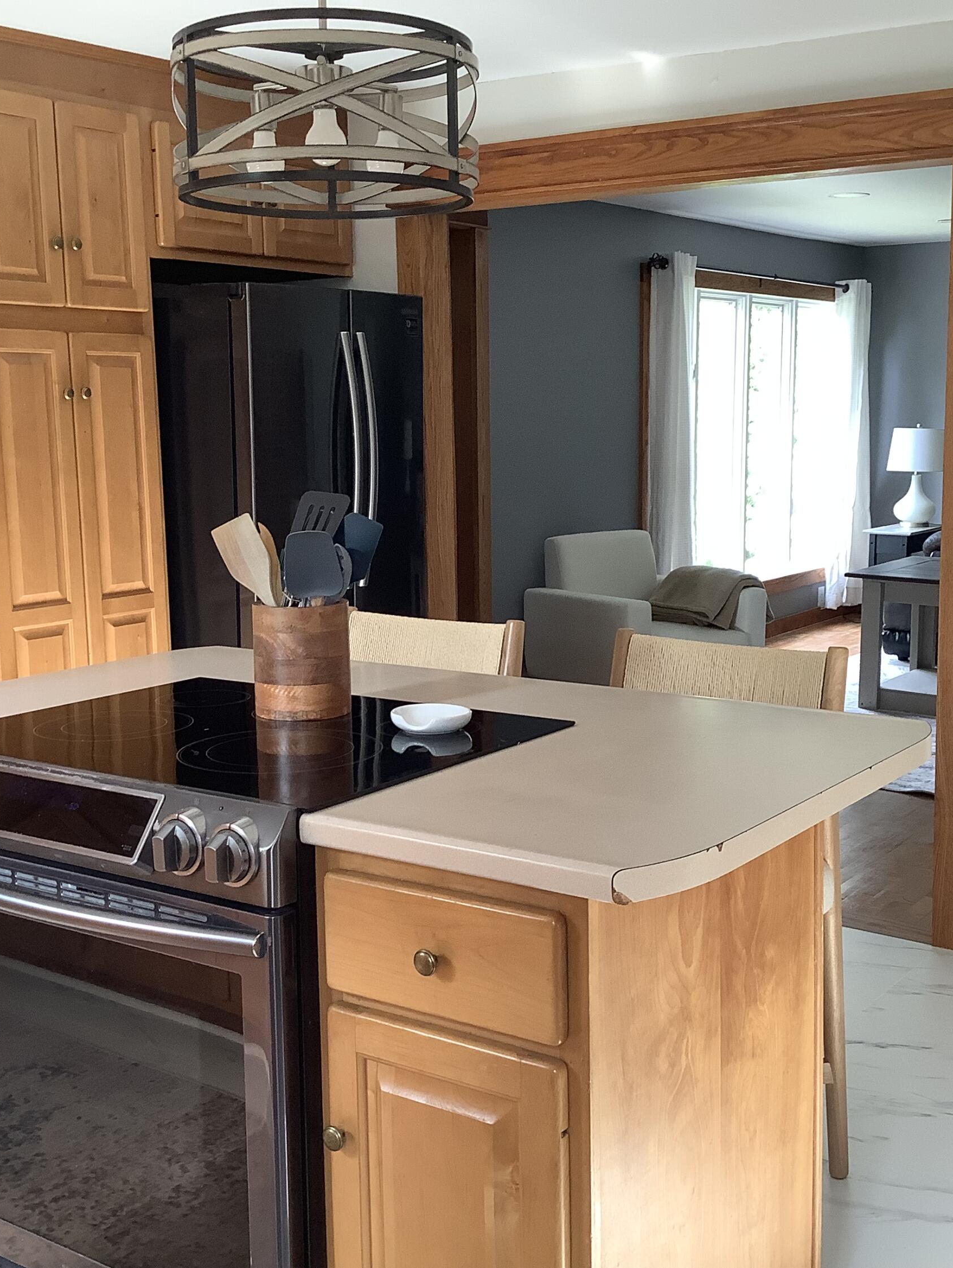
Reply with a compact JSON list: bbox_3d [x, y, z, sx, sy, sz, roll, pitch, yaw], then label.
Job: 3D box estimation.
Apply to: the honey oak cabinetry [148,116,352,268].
[{"bbox_3d":[-0.861,-1.254,4.474,0.585,0.380,0.835,5,10,34],"label":"honey oak cabinetry"}]

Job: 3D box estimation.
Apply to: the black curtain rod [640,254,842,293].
[{"bbox_3d":[1.552,-1.957,8.265,0.100,0.070,2.490,5,10,34],"label":"black curtain rod"}]

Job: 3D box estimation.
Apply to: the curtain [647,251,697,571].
[{"bbox_3d":[0.993,-0.848,7.580,0.110,2.090,0.430,5,10,34],"label":"curtain"}]

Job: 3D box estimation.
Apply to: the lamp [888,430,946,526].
[{"bbox_3d":[2.751,-0.976,9.400,0.390,0.636,0.390,5,10,34],"label":"lamp"}]

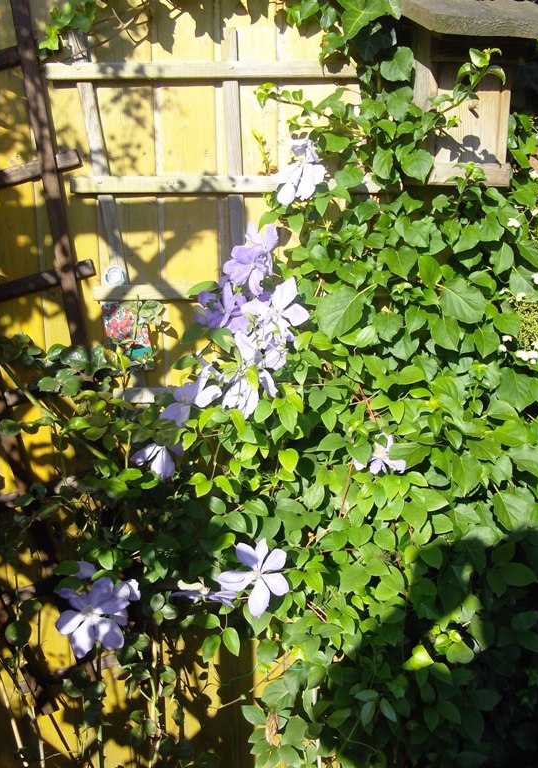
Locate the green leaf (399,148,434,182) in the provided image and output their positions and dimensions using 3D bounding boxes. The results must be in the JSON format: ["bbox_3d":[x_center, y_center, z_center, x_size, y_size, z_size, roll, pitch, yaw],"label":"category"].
[{"bbox_3d":[0.242,-0.358,1.310,0.056,0.057,0.015,-1,-11,-3],"label":"green leaf"}]

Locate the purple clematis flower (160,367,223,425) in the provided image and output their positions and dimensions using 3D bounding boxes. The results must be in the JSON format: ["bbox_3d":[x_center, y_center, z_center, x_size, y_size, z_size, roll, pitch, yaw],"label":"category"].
[{"bbox_3d":[-0.132,0.020,1.360,0.114,0.104,0.055,5,-12,20],"label":"purple clematis flower"}]

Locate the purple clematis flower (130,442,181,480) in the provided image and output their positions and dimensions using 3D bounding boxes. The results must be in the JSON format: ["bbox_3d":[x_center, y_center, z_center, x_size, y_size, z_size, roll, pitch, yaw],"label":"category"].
[{"bbox_3d":[-0.196,0.135,1.390,0.100,0.083,0.060,1,-22,6],"label":"purple clematis flower"}]

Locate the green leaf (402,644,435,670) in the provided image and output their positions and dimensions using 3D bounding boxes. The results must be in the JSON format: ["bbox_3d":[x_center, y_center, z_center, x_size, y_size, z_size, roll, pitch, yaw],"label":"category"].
[{"bbox_3d":[0.266,0.486,1.420,0.060,0.051,0.022,3,-27,11],"label":"green leaf"}]

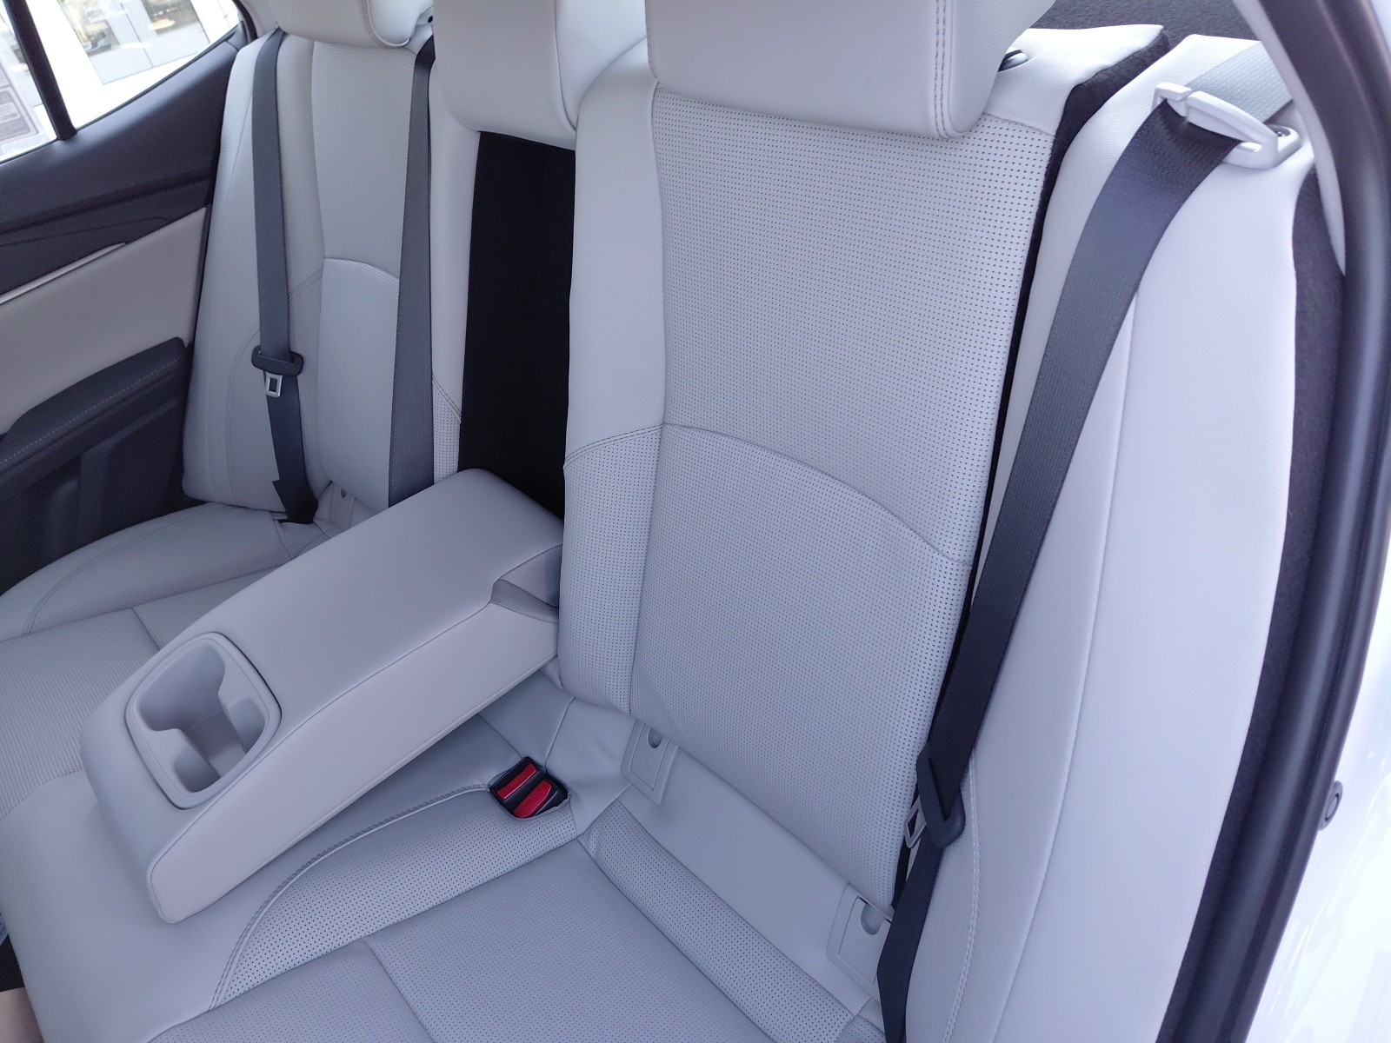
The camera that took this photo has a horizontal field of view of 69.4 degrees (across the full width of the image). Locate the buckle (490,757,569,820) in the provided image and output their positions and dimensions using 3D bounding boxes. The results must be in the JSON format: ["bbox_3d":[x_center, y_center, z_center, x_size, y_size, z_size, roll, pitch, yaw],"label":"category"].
[{"bbox_3d":[-0.158,0.270,0.970,0.048,0.036,0.068,-35,42,-26],"label":"buckle"}]

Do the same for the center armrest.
[{"bbox_3d":[-0.336,0.127,0.972,0.487,0.121,0.220,-35,42,-26],"label":"center armrest"}]

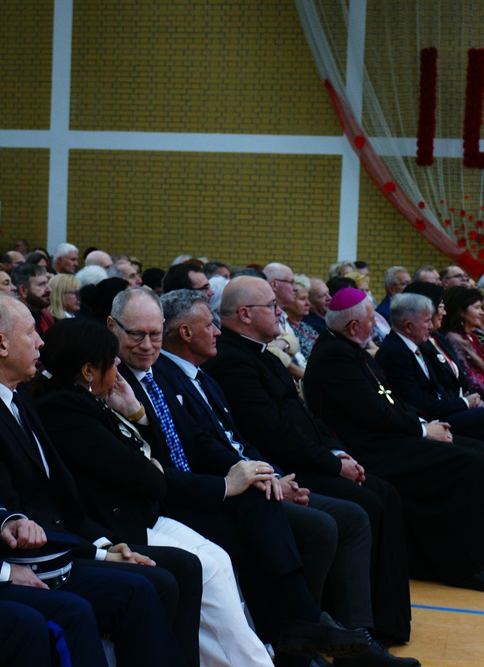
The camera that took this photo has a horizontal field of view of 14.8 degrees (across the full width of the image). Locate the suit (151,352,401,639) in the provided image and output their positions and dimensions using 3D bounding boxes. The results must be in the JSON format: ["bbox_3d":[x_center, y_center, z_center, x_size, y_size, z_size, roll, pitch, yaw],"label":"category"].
[{"bbox_3d":[0.067,0.568,6.503,0.810,0.980,0.530,3,3,19],"label":"suit"}]

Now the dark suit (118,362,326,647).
[{"bbox_3d":[-0.095,0.593,6.062,0.780,0.980,0.530,4,3,29],"label":"dark suit"}]

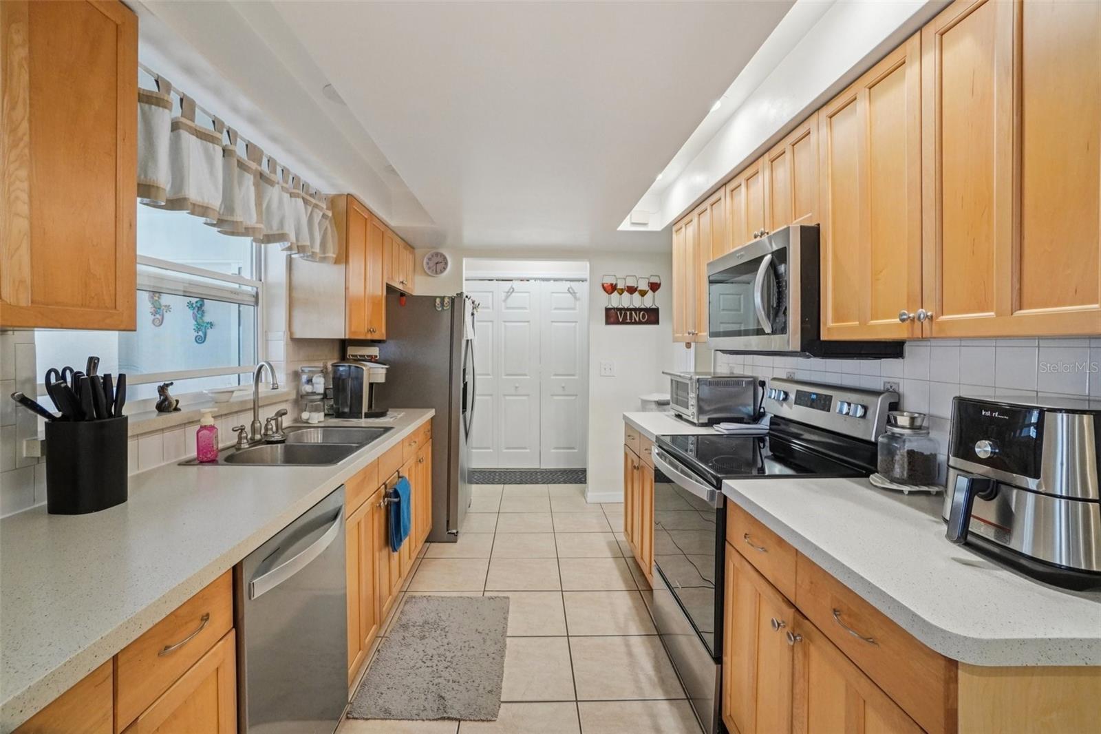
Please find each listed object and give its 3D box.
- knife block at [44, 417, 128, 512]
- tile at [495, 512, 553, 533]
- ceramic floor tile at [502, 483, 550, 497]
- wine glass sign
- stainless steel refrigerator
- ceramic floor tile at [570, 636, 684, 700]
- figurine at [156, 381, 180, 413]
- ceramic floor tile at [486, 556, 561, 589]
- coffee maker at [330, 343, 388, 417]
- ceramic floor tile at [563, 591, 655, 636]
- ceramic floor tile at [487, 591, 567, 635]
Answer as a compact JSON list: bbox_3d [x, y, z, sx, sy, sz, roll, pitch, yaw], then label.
[{"bbox_3d":[-1.223,0.253,1.215,0.152,0.238,0.108,-1,4,-43],"label":"knife block"},{"bbox_3d":[-0.190,1.195,3.517,0.425,0.010,0.386,1,3,-3],"label":"tile"},{"bbox_3d":[-0.233,1.163,4.322,0.426,0.010,0.394,1,2,-3],"label":"ceramic floor tile"},{"bbox_3d":[0.687,-0.584,3.914,0.507,0.452,0.025,1,2,-3],"label":"wine glass sign"},{"bbox_3d":[-1.008,0.342,3.540,0.830,1.720,0.850,0,2,-2],"label":"stainless steel refrigerator"},{"bbox_3d":[0.308,1.283,1.972,0.432,0.010,0.403,0,2,-2],"label":"ceramic floor tile"},{"bbox_3d":[-1.443,0.114,1.732,0.082,0.117,0.060,0,3,-17],"label":"figurine"},{"bbox_3d":[-0.156,1.247,2.760,0.432,0.010,0.403,0,2,-2],"label":"ceramic floor tile"},{"bbox_3d":[-1.191,0.138,2.902,0.315,0.345,0.240,0,2,-2],"label":"coffee maker"},{"bbox_3d":[0.294,1.264,2.363,0.425,0.010,0.386,1,3,-3],"label":"ceramic floor tile"},{"bbox_3d":[-0.136,1.255,2.343,0.425,0.010,0.386,1,3,-3],"label":"ceramic floor tile"}]

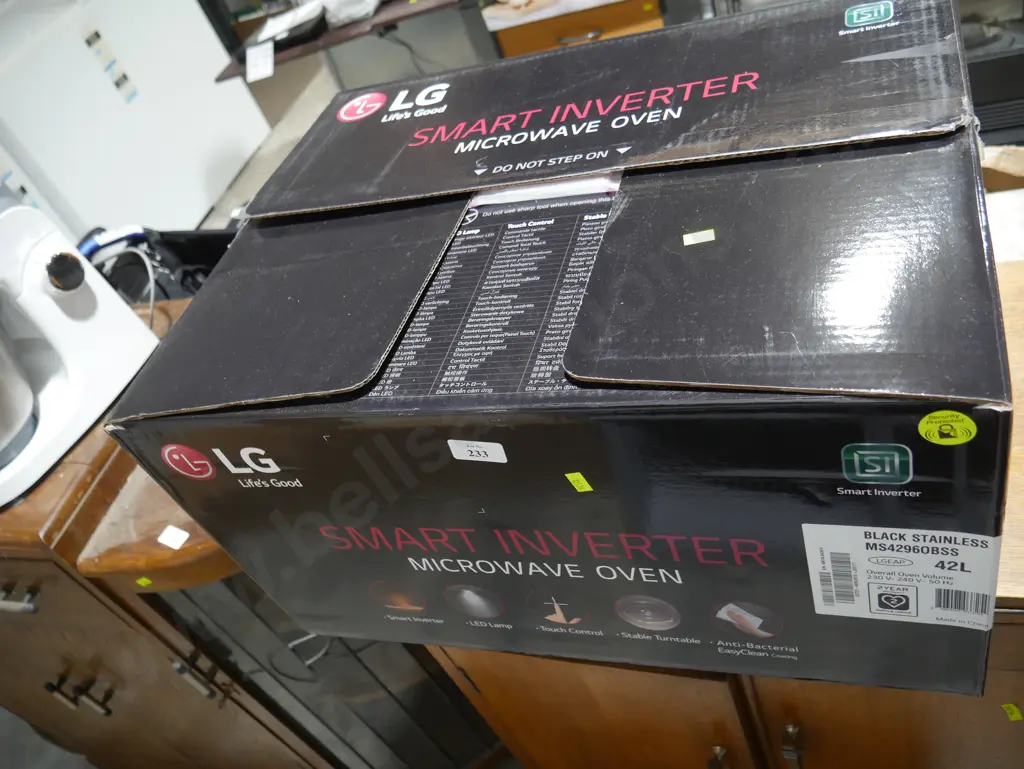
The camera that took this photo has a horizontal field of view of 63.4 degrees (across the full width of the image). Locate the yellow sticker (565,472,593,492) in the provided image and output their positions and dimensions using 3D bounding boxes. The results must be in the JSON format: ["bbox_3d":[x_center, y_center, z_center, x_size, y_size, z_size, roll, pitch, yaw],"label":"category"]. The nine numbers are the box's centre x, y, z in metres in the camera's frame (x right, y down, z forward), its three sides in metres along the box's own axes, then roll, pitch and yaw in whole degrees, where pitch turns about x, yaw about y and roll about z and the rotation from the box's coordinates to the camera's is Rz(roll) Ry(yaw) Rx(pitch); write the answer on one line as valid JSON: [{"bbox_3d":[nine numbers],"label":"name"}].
[{"bbox_3d":[0.044,0.064,0.540,0.012,0.021,0.002,-10,42,31],"label":"yellow sticker"}]

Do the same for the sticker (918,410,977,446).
[{"bbox_3d":[0.222,0.022,0.422,0.027,0.027,0.002,-2,46,24],"label":"sticker"}]

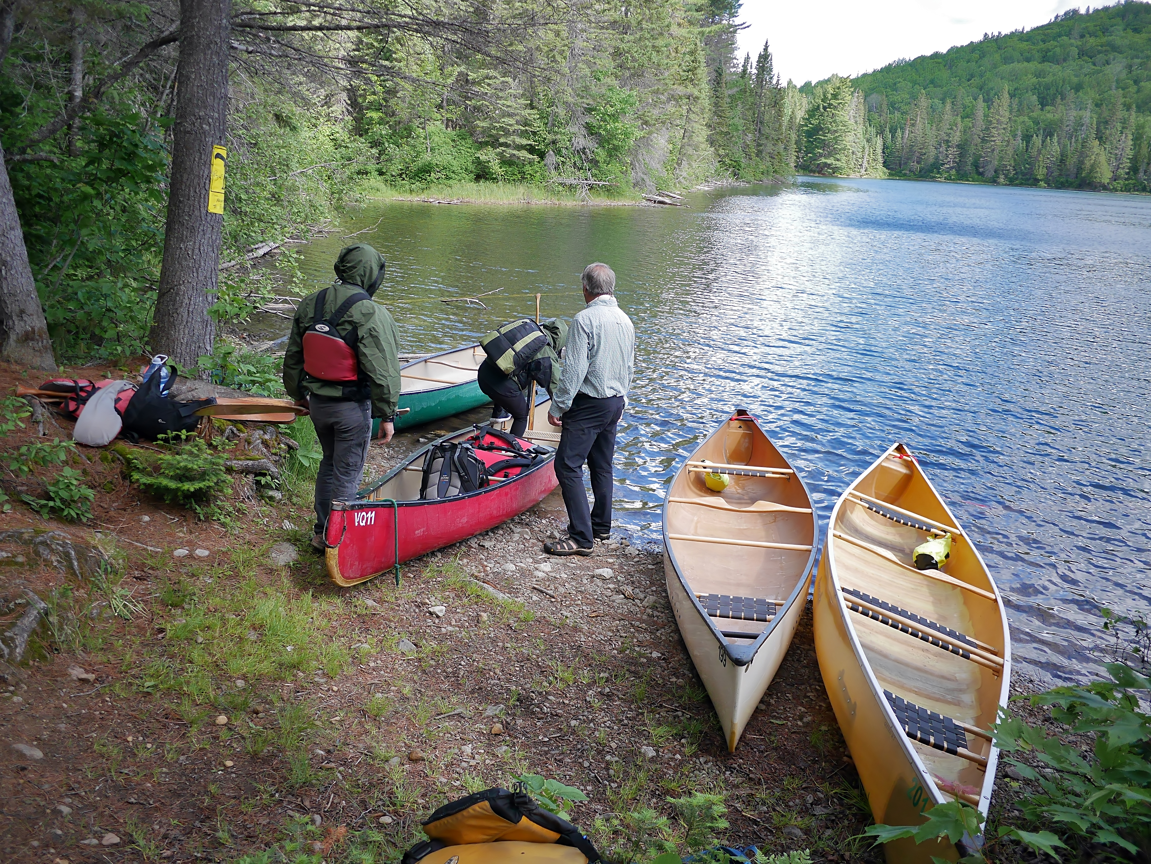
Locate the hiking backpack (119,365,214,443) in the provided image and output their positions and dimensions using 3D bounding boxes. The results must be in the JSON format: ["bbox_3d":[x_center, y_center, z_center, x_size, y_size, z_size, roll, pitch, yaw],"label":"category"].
[{"bbox_3d":[-2.045,-0.135,4.650,0.420,0.340,0.240,-2,16,-11],"label":"hiking backpack"}]

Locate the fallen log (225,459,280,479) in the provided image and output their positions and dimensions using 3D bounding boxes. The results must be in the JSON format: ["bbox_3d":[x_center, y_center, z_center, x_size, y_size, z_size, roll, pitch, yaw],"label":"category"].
[{"bbox_3d":[-1.551,0.177,4.480,0.270,0.085,0.090,1,16,0],"label":"fallen log"}]

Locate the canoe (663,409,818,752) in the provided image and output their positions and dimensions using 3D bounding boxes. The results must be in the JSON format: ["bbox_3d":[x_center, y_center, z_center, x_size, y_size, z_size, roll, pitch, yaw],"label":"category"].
[{"bbox_3d":[0.976,0.556,5.578,0.880,0.540,4.880,3,12,10],"label":"canoe"}]

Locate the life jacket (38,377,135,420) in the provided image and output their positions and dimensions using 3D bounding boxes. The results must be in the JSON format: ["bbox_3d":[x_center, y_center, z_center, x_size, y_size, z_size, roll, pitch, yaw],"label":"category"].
[{"bbox_3d":[-2.510,-0.158,4.800,0.440,0.180,0.280,-2,16,-11],"label":"life jacket"}]

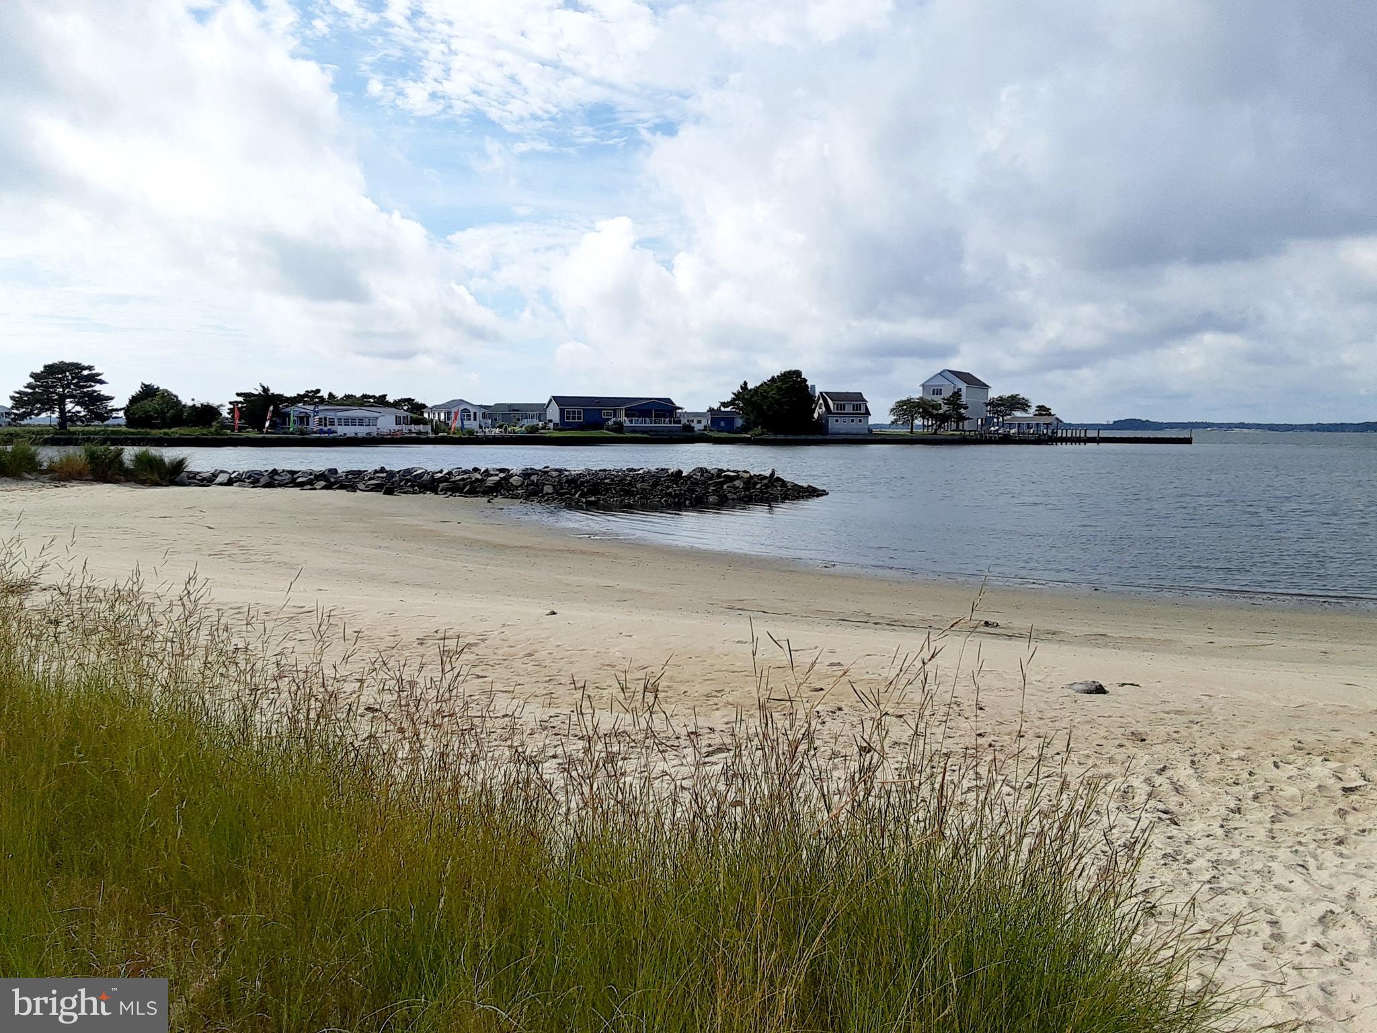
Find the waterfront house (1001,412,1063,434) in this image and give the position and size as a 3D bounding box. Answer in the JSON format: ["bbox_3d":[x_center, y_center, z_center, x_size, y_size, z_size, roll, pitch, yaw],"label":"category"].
[{"bbox_3d":[65.047,-17.096,202.000,5.000,3.500,9.800,-4,6,-43],"label":"waterfront house"}]

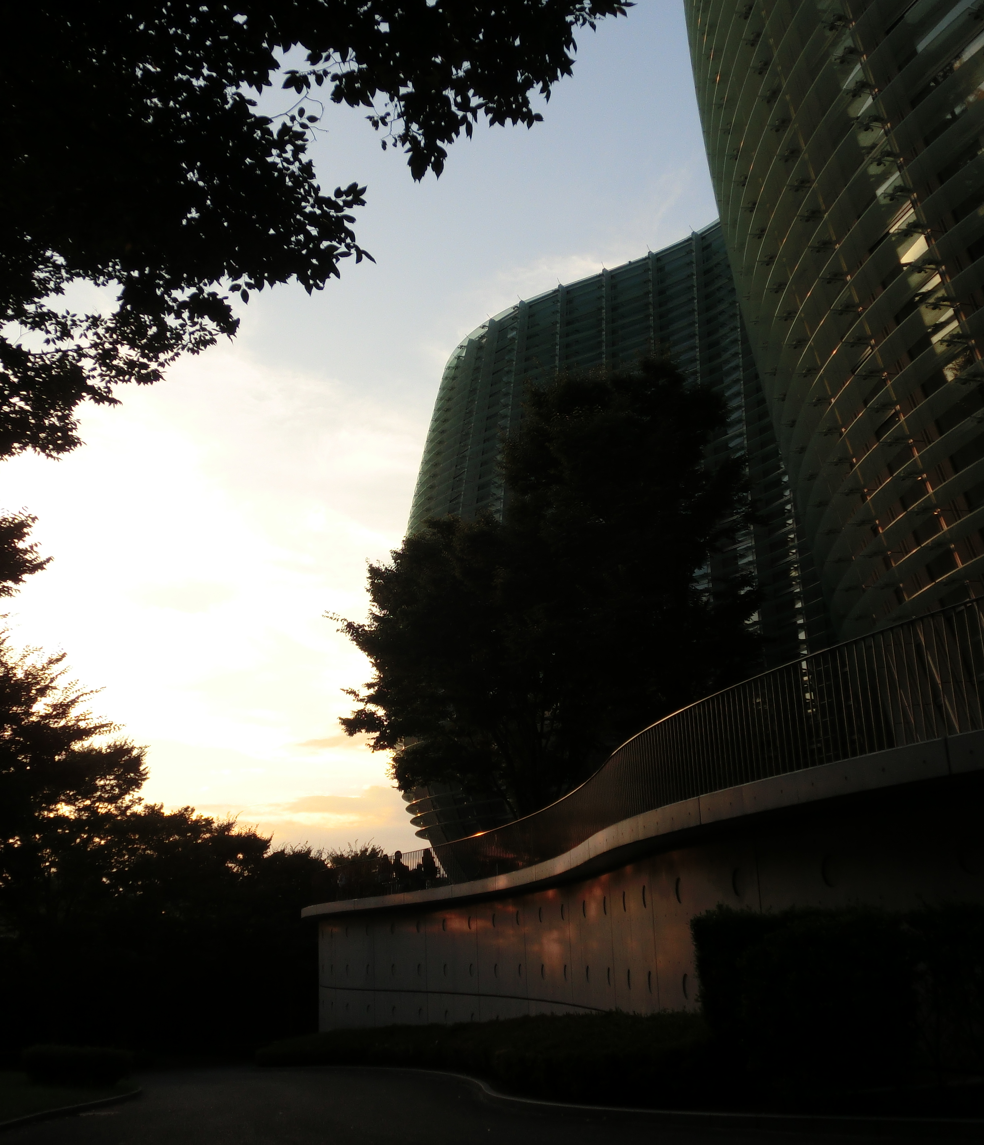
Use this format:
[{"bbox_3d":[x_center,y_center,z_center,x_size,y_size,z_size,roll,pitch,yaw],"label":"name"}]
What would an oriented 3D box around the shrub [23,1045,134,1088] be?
[{"bbox_3d":[-6.670,7.914,19.817,1.800,0.680,1.200,3,-18,-17],"label":"shrub"}]

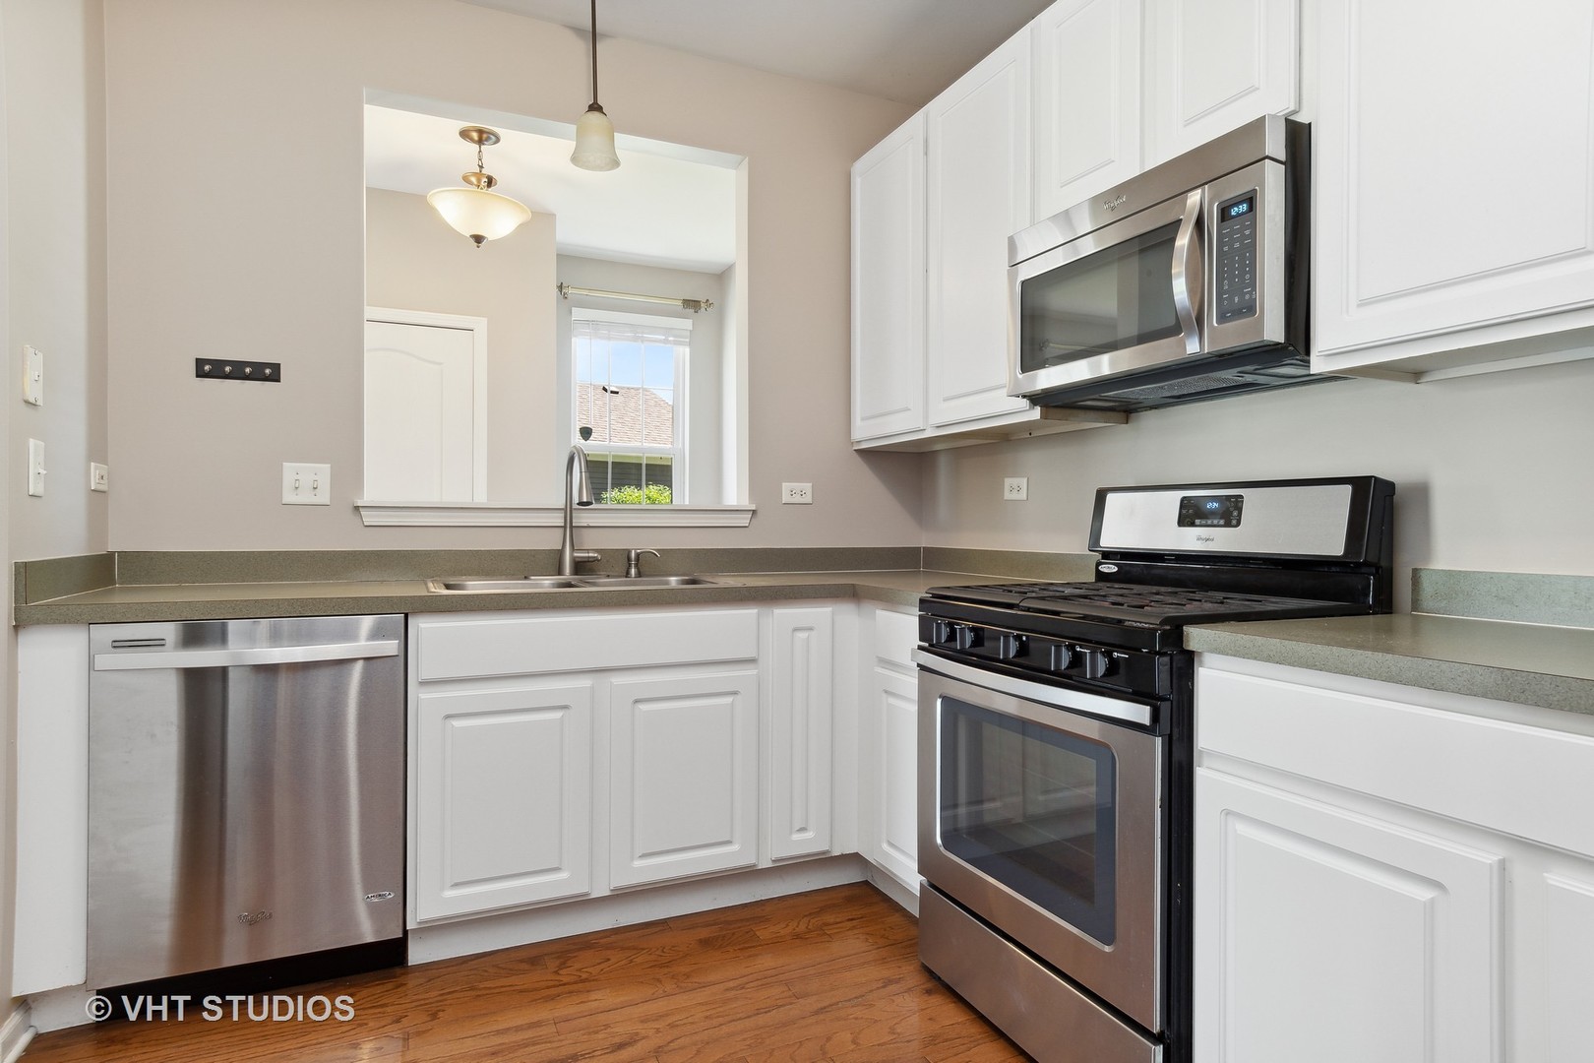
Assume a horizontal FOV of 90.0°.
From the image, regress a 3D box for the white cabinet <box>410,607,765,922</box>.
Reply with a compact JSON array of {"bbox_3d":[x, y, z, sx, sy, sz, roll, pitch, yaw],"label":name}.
[{"bbox_3d":[-0.634,0.582,2.382,0.915,0.785,0.600,0,0,-23],"label":"white cabinet"}]

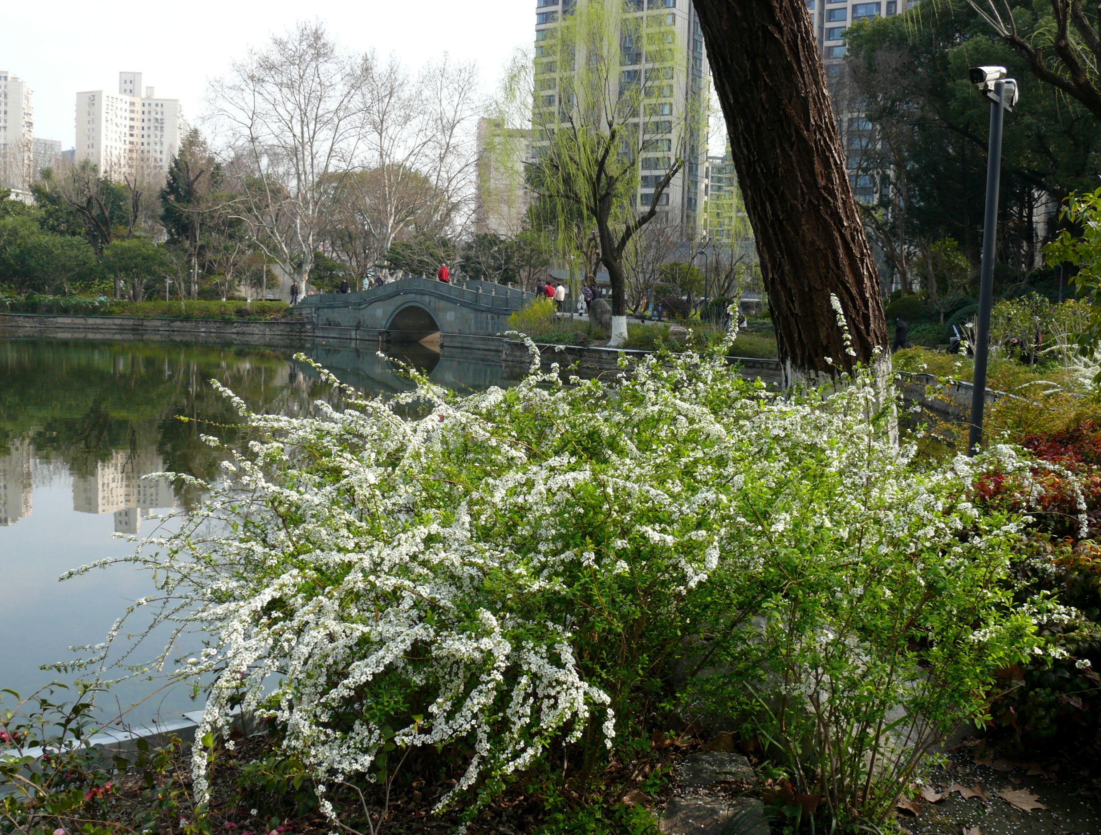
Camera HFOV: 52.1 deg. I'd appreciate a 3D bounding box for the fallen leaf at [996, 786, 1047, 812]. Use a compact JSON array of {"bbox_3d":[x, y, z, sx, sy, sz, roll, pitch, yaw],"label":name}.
[{"bbox_3d":[1.523,1.216,3.630,0.130,0.030,0.170,0,6,-20],"label":"fallen leaf"}]

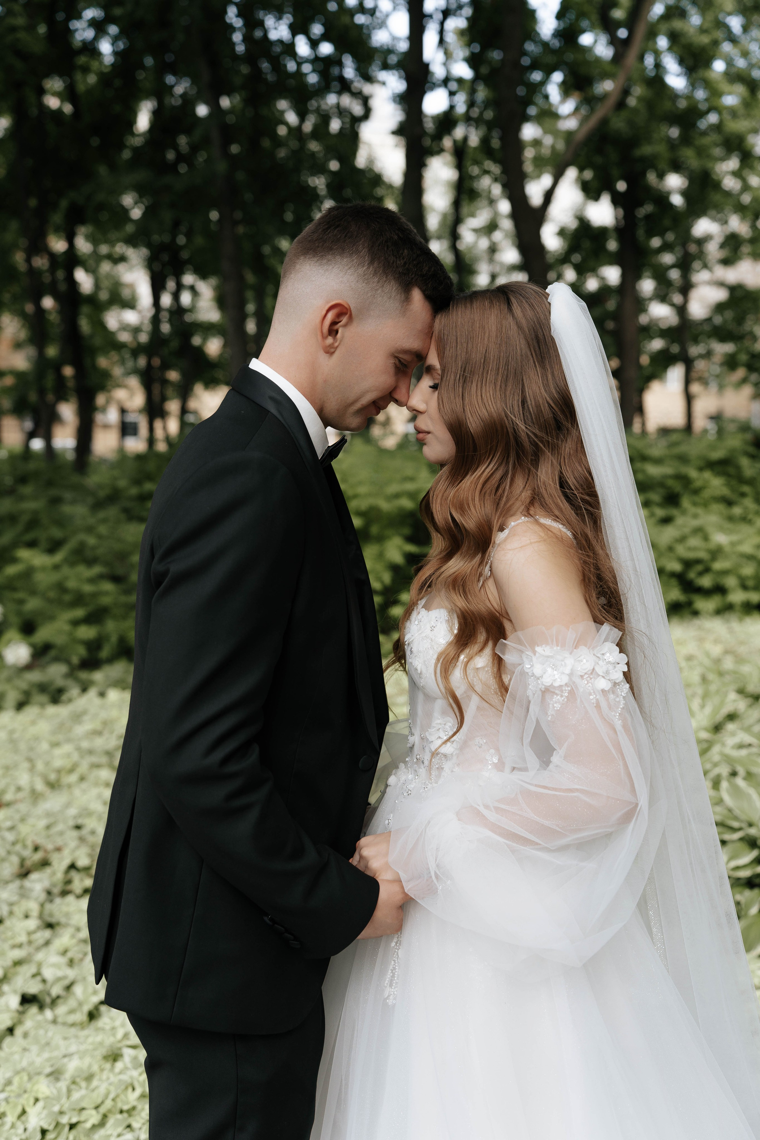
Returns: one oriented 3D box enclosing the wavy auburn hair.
[{"bbox_3d":[0.155,-0.075,1.720,0.290,0.550,0.300,0,6,-3],"label":"wavy auburn hair"}]

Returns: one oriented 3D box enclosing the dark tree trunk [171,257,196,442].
[{"bbox_3d":[-2.880,-3.050,21.000,0.320,3.200,0.290,0,6,0],"label":"dark tree trunk"}]

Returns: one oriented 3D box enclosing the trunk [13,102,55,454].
[{"bbox_3d":[-4.450,-3.600,18.500,0.420,5.200,0.360,-4,6,0],"label":"trunk"}]

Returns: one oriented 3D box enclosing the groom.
[{"bbox_3d":[-0.135,0.440,1.800,0.460,1.770,0.520,0,6,-2],"label":"groom"}]

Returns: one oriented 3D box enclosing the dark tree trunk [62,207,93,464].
[{"bbox_3d":[-3.600,-2.550,17.000,0.300,3.600,0.280,-2,6,0],"label":"dark tree trunk"}]

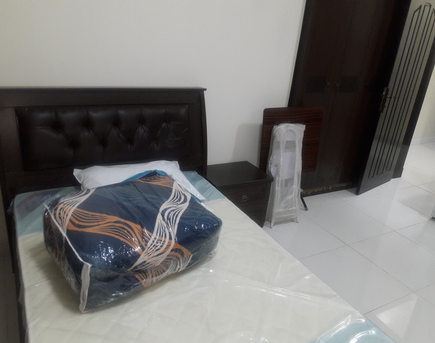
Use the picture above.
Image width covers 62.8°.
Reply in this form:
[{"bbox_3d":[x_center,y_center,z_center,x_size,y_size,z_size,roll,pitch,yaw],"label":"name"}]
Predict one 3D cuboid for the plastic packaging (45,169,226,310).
[{"bbox_3d":[-0.419,0.279,1.715,0.660,0.250,0.570,-11,28,-36],"label":"plastic packaging"}]

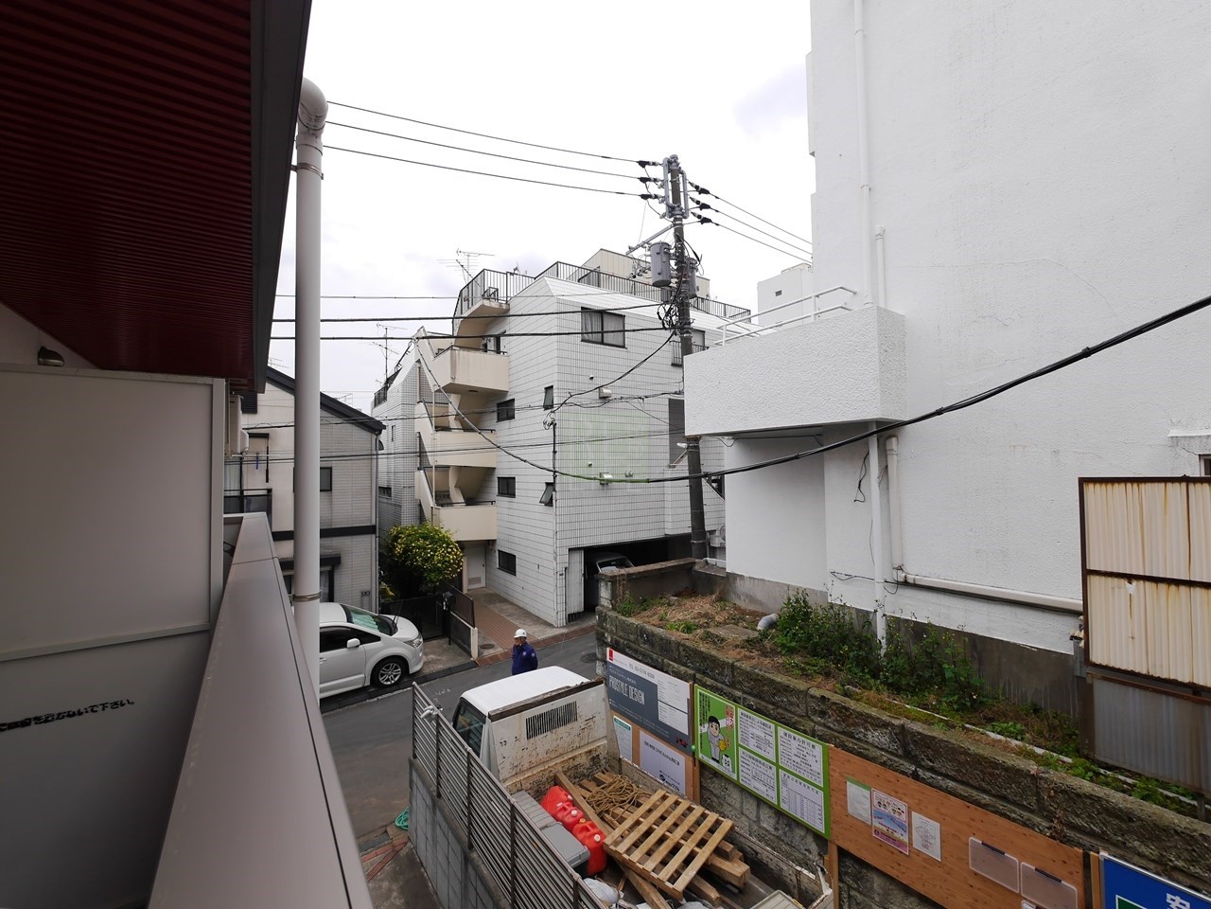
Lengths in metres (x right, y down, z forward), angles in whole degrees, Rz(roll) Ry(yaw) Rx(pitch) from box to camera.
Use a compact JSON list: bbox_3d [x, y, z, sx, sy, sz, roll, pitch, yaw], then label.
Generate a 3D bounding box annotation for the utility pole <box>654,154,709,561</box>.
[{"bbox_3d":[1.923,-0.943,11.283,1.000,11.950,0.800,-4,0,-34],"label":"utility pole"}]

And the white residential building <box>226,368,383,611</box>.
[{"bbox_3d":[-10.651,1.562,14.524,6.500,7.500,8.000,1,-2,-34],"label":"white residential building"}]

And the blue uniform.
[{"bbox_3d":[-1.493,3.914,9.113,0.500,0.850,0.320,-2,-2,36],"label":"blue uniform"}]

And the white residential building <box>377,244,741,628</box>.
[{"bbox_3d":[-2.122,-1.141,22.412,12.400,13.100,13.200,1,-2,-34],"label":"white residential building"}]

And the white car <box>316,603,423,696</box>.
[{"bbox_3d":[-6.322,4.241,10.350,4.650,1.660,1.770,1,-3,-40],"label":"white car"}]

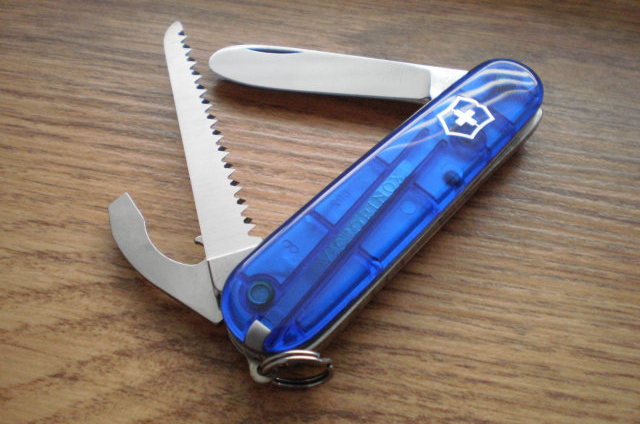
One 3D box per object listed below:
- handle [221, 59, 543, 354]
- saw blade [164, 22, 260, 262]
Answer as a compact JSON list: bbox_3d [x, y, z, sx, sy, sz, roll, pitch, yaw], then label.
[{"bbox_3d":[0.015,-0.004,0.120,0.018,0.013,0.085,37,58,21],"label":"handle"},{"bbox_3d":[-0.022,-0.015,0.124,0.009,0.002,0.062,-11,55,-14],"label":"saw blade"}]

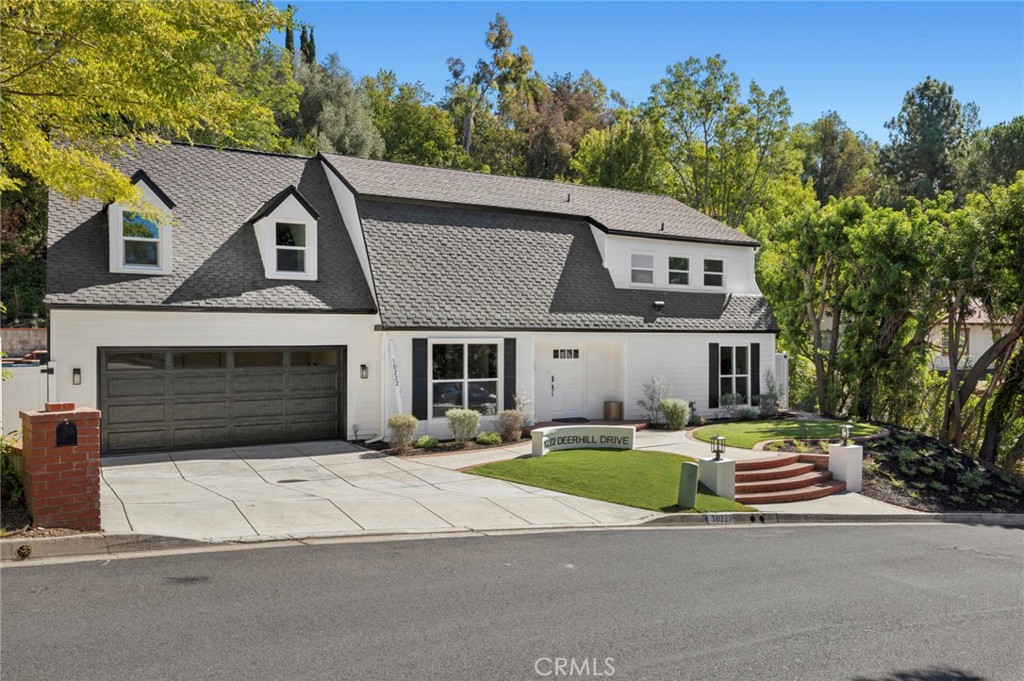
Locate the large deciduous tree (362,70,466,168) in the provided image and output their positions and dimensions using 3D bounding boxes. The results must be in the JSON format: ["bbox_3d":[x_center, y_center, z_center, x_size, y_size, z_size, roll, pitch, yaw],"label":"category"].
[{"bbox_3d":[-5.000,-8.900,38.000,5.500,10.000,5.500,0,0,0],"label":"large deciduous tree"}]

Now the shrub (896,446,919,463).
[{"bbox_3d":[8.778,2.530,16.400,0.500,0.330,0.470,0,0,0],"label":"shrub"}]

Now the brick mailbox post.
[{"bbox_3d":[-3.860,1.090,6.330,0.520,1.080,0.540,0,0,-40],"label":"brick mailbox post"}]

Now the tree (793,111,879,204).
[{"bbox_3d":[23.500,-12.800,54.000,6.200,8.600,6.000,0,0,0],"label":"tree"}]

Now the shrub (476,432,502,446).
[{"bbox_3d":[-0.527,2.318,17.300,0.620,0.330,0.550,0,0,0],"label":"shrub"}]

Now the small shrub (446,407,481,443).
[{"bbox_3d":[-1.096,1.932,16.700,0.760,0.790,0.700,0,0,0],"label":"small shrub"}]

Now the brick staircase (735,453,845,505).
[{"bbox_3d":[5.120,2.700,14.370,3.100,0.620,1.400,0,0,-29],"label":"brick staircase"}]

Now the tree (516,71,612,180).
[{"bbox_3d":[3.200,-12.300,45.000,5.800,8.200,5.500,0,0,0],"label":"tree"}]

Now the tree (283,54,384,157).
[{"bbox_3d":[-8.600,-9.000,36.000,5.200,10.000,5.200,0,0,0],"label":"tree"}]

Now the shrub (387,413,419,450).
[{"bbox_3d":[-2.331,1.946,15.800,0.660,0.790,0.630,0,0,0],"label":"shrub"}]

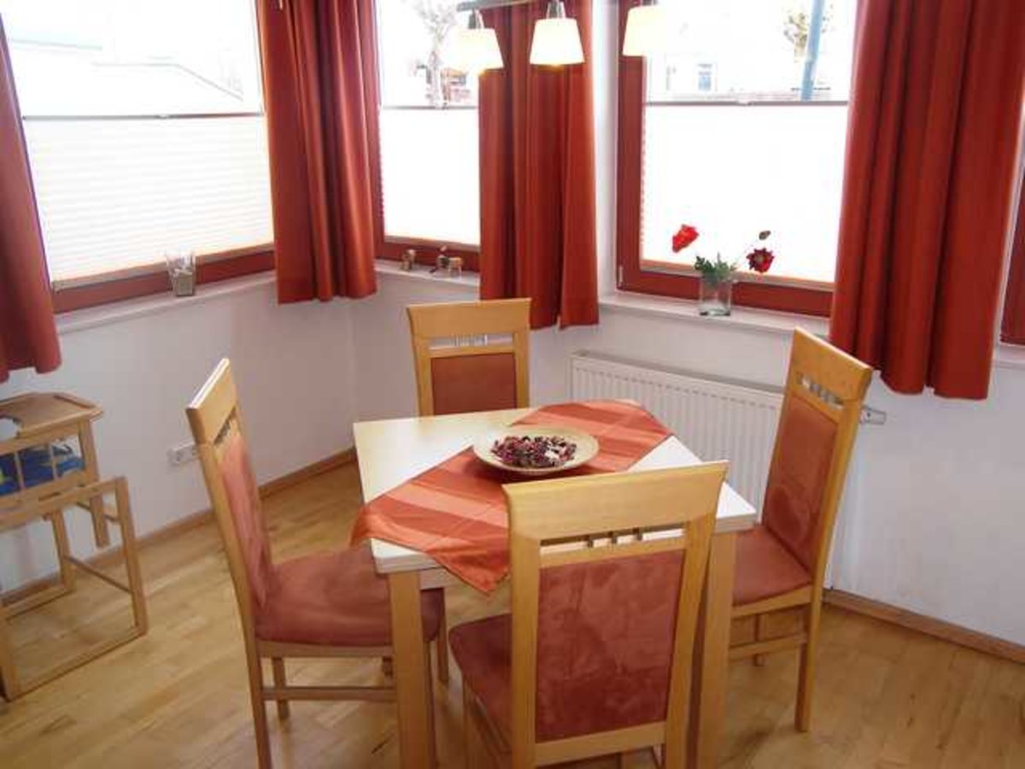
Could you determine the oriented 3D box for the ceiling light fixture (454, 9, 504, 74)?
[{"bbox_3d":[-0.081,-0.811,2.170,0.116,0.140,0.116,12,22,36],"label":"ceiling light fixture"}]

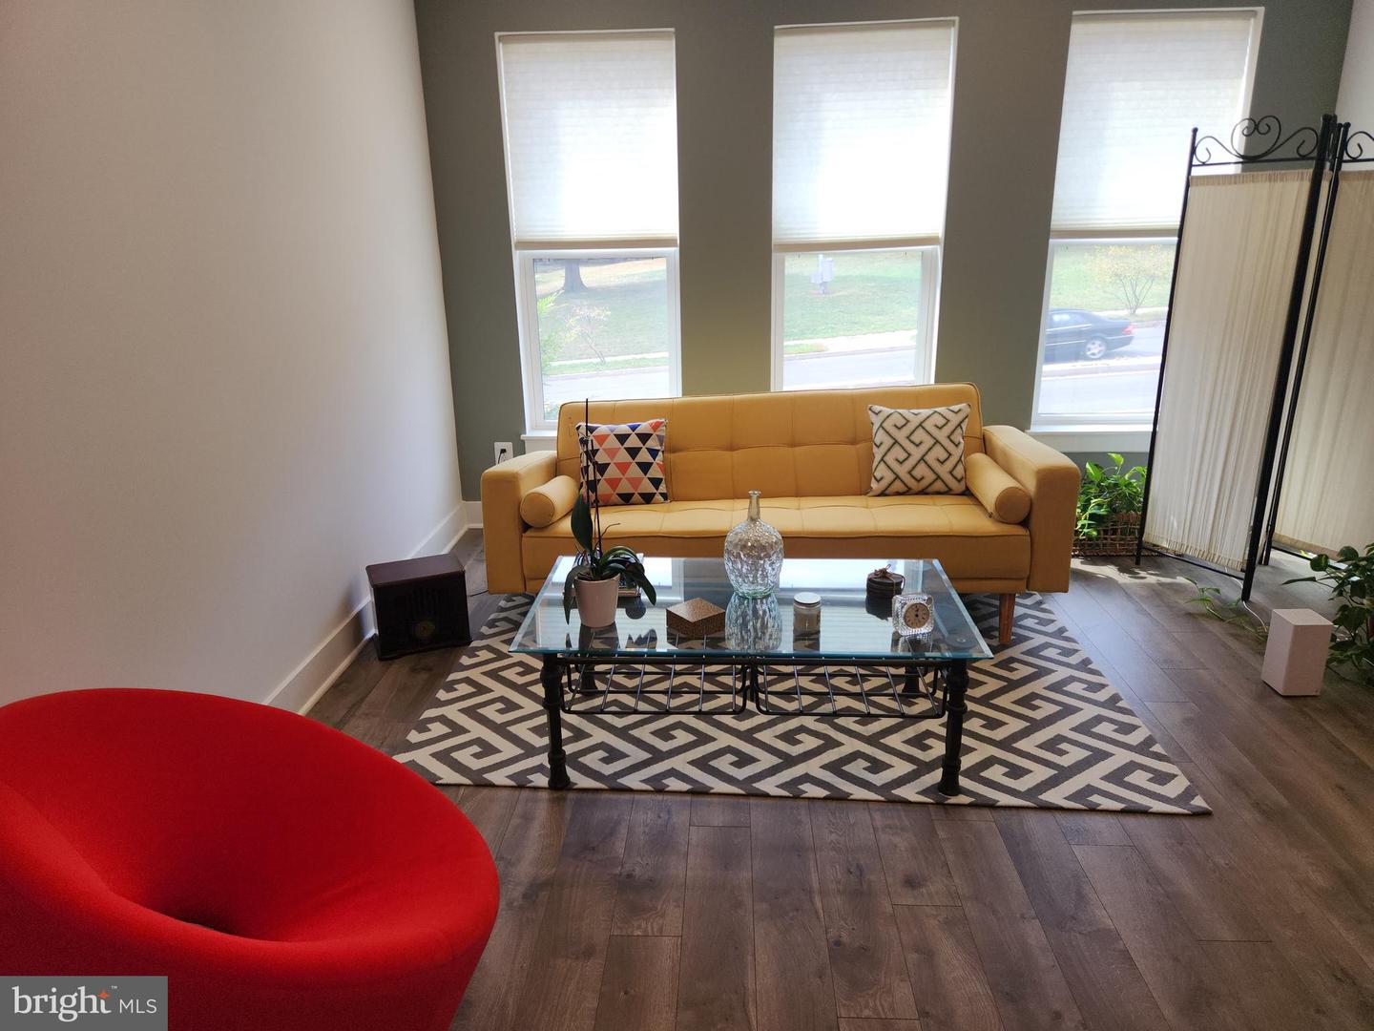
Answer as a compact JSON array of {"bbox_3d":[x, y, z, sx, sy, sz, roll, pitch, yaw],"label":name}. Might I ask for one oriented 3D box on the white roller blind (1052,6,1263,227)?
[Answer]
[{"bbox_3d":[2.120,-1.770,4.188,0.790,0.945,0.050,0,17,3],"label":"white roller blind"}]

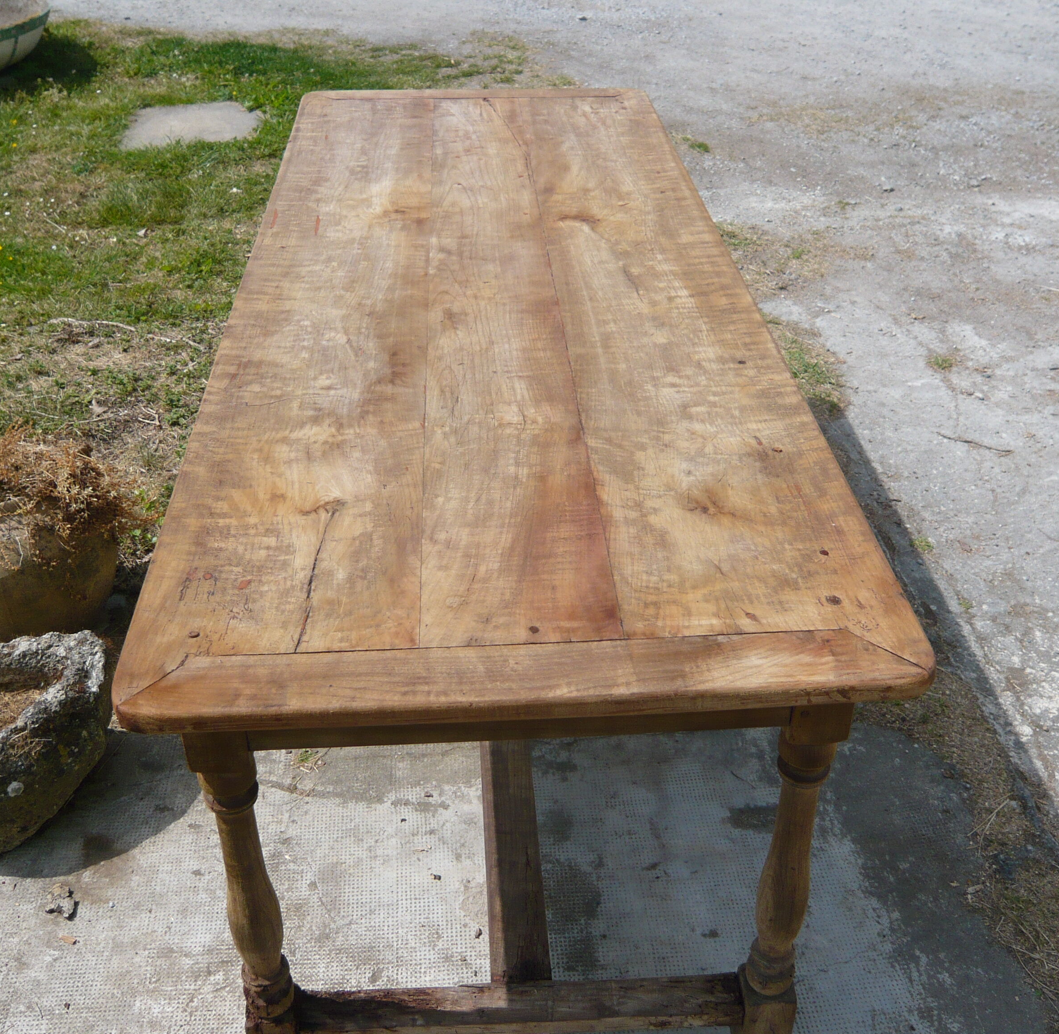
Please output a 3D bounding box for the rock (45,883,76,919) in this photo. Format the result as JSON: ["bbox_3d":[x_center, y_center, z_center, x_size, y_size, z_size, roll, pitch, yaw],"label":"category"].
[{"bbox_3d":[-0.713,0.583,1.932,0.042,0.022,0.050,-14,36,-21],"label":"rock"}]

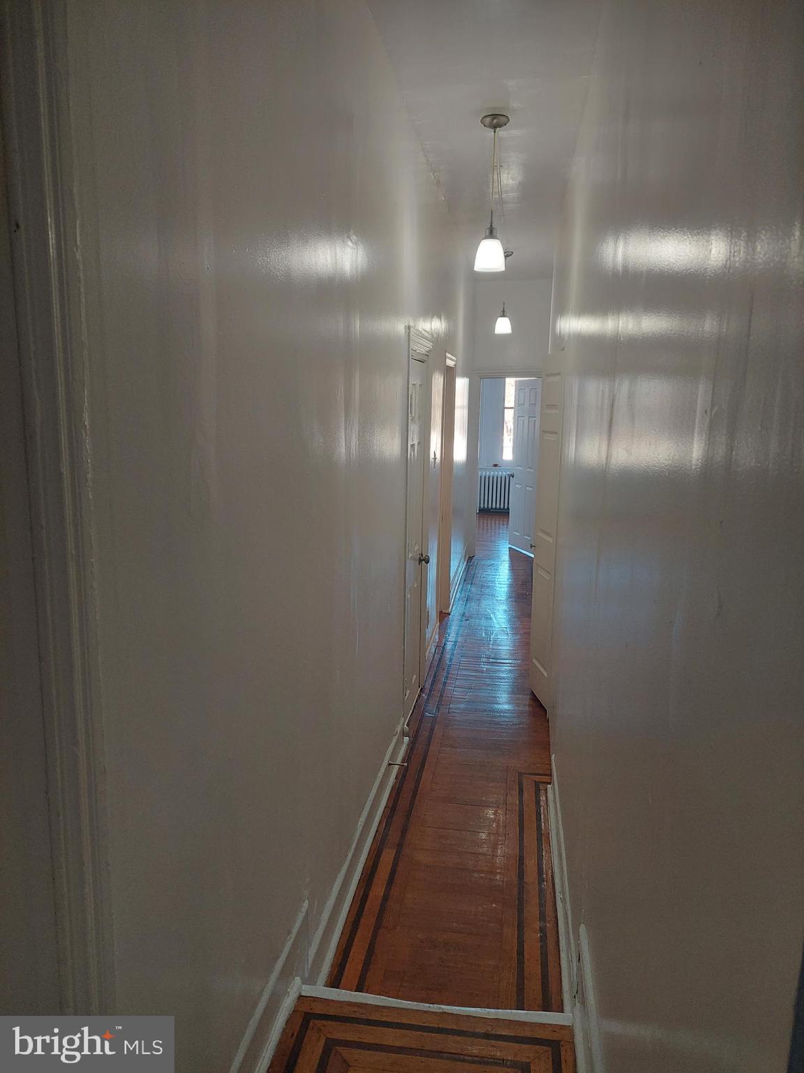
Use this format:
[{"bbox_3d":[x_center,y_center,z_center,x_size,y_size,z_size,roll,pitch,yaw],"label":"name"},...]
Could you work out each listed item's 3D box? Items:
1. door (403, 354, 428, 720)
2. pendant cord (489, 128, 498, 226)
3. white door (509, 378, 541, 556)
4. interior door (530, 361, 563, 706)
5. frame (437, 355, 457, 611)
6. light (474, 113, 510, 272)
[{"bbox_3d":[0.052,0.026,4.053,0.044,1.927,0.672,3,10,9],"label":"door"},{"bbox_3d":[0.457,-1.793,3.724,0.014,0.455,0.014,3,10,9],"label":"pendant cord"},{"bbox_3d":[1.485,-0.810,8.842,0.042,2.025,0.672,-2,10,-18],"label":"white door"},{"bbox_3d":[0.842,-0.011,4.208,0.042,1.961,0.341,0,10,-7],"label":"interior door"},{"bbox_3d":[0.290,-0.299,5.604,0.119,2.075,1.037,3,10,9],"label":"frame"},{"bbox_3d":[0.456,-1.710,3.738,0.158,0.721,0.158,3,10,9],"label":"light"}]

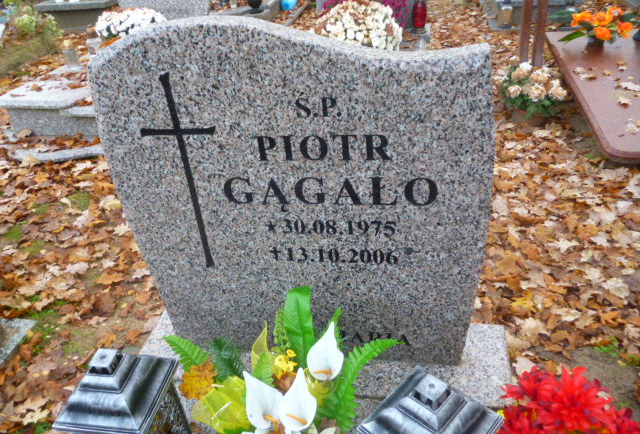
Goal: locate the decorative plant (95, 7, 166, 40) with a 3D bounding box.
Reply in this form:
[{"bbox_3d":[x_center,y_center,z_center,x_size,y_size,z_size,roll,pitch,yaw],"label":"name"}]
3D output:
[{"bbox_3d":[-1.182,-1.202,3.300,0.430,0.290,0.390,2,34,13],"label":"decorative plant"}]

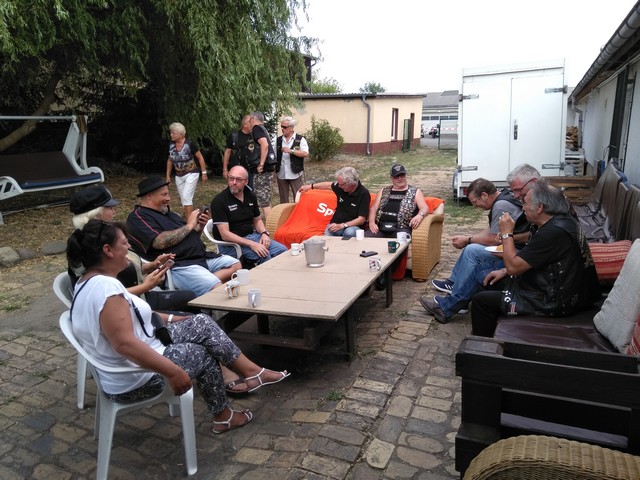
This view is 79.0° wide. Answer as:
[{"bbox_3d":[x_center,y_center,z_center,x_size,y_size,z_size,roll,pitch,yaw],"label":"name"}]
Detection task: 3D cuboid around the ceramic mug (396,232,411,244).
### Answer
[{"bbox_3d":[0.787,-0.014,3.680,0.120,0.095,0.085,0,16,10],"label":"ceramic mug"}]

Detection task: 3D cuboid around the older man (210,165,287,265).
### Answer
[{"bbox_3d":[-0.577,-0.029,3.507,0.850,1.280,0.620,7,19,33],"label":"older man"}]

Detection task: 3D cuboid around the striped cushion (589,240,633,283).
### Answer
[{"bbox_3d":[1.875,0.148,2.550,0.180,0.350,0.450,-13,18,-31],"label":"striped cushion"}]

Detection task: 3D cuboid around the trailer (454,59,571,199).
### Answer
[{"bbox_3d":[4.220,-2.560,9.294,2.050,2.400,3.800,2,16,17],"label":"trailer"}]

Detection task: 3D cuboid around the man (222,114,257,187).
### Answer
[{"bbox_3d":[-1.031,-0.877,5.588,0.620,1.760,0.420,-12,18,-27],"label":"man"}]

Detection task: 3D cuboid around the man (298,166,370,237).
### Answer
[{"bbox_3d":[0.209,-0.227,4.265,0.760,1.140,0.900,6,18,28],"label":"man"}]

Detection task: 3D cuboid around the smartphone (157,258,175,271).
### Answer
[{"bbox_3d":[-0.924,0.154,2.300,0.070,0.009,0.145,20,60,45],"label":"smartphone"}]

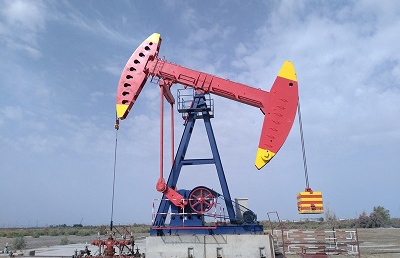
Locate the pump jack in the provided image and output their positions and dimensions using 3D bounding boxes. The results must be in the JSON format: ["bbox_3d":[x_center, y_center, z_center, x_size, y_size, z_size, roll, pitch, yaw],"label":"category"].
[{"bbox_3d":[0.301,-0.266,16.372,9.367,10.722,2.900,-3,-17,7],"label":"pump jack"}]

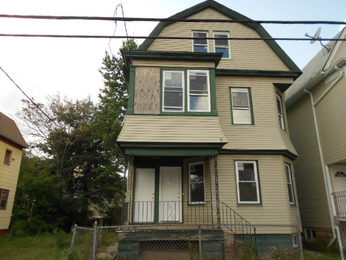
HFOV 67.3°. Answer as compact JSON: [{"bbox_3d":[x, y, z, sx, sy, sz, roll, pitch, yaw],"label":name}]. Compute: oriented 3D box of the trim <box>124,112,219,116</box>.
[{"bbox_3d":[-0.005,-0.531,8.995,3.176,0.139,0.110,1,-17,-3],"label":"trim"}]

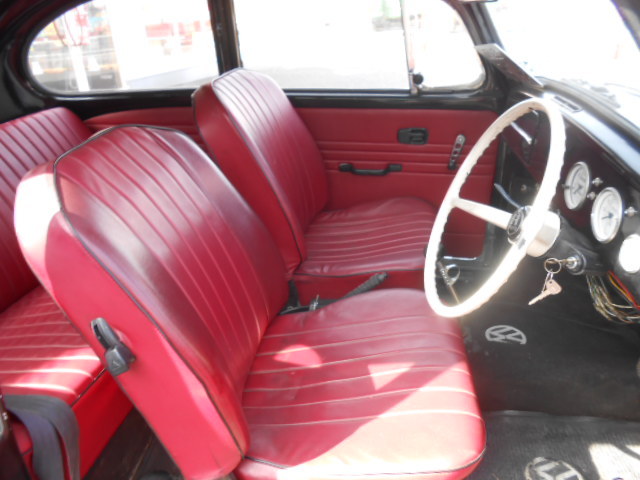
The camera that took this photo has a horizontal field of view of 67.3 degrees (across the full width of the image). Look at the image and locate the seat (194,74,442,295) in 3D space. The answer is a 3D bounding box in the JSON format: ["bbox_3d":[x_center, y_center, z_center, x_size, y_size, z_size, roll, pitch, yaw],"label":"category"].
[{"bbox_3d":[0.062,-0.183,1.490,0.690,0.675,0.510,3,28,6],"label":"seat"}]

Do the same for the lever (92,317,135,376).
[{"bbox_3d":[-0.291,0.147,0.682,0.029,0.092,0.032,-12,26,14],"label":"lever"}]

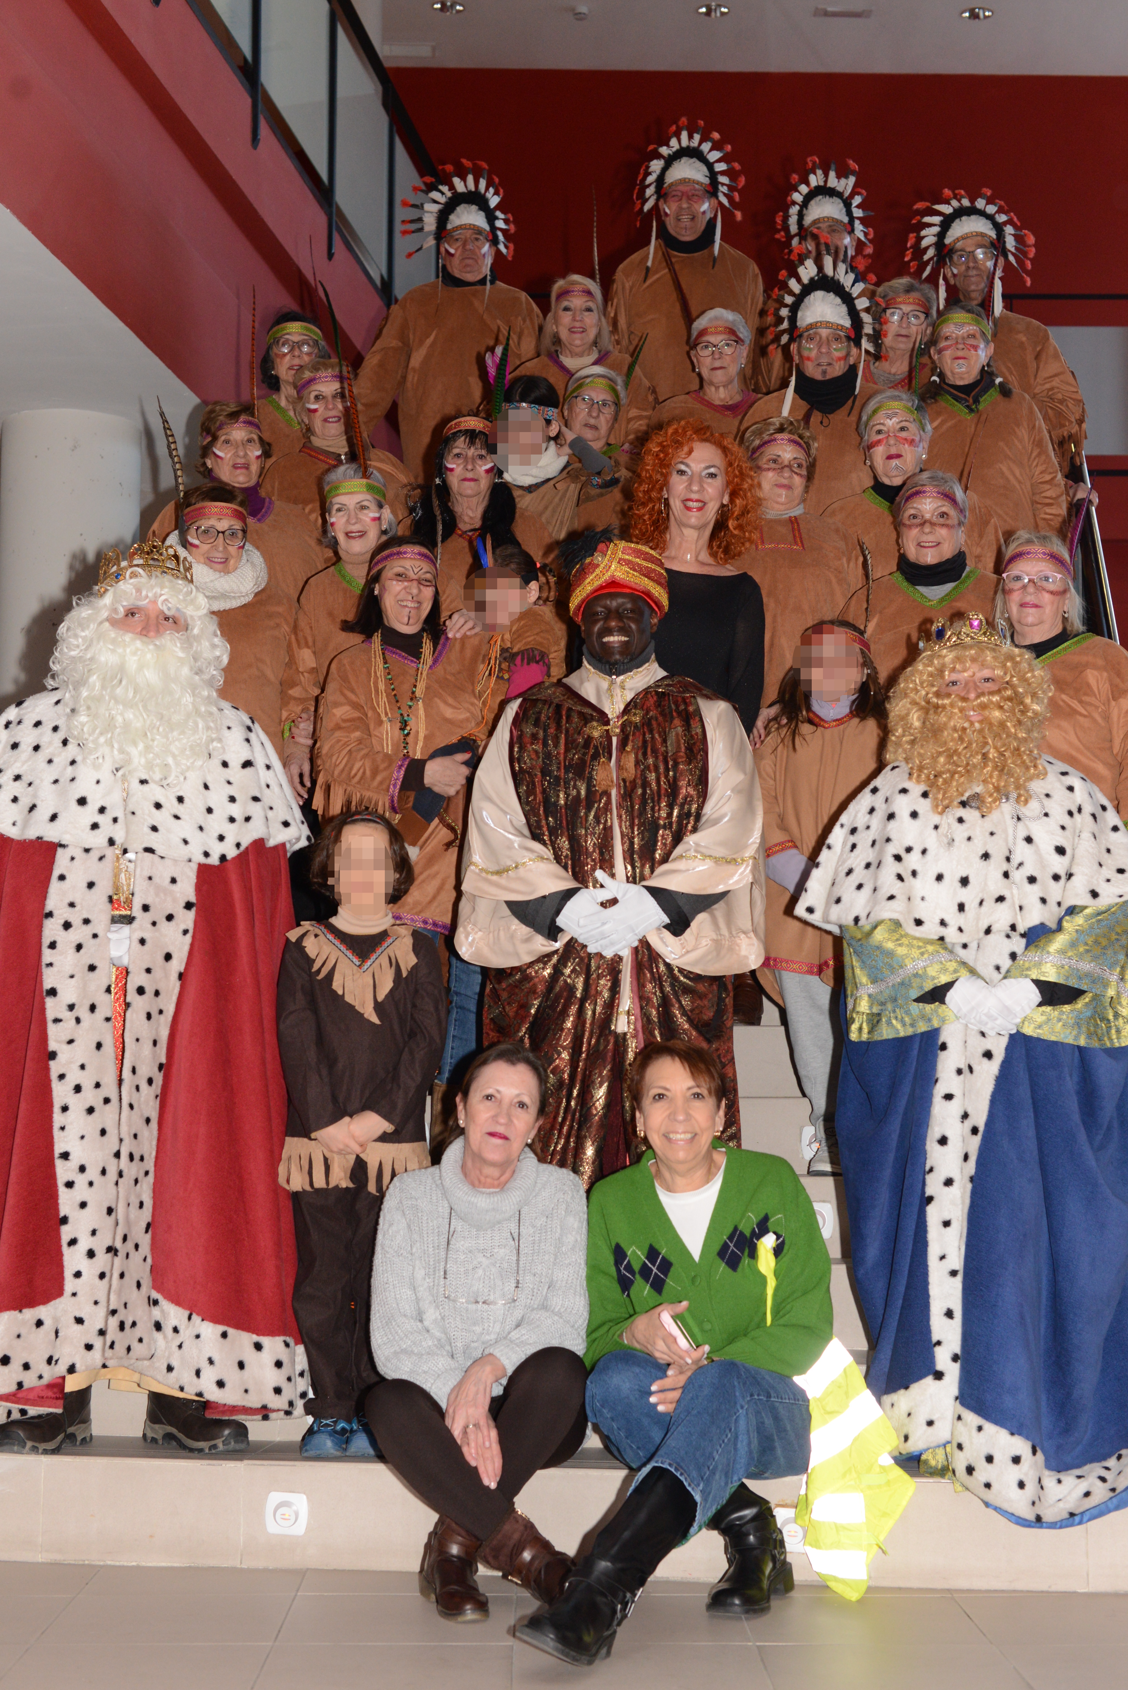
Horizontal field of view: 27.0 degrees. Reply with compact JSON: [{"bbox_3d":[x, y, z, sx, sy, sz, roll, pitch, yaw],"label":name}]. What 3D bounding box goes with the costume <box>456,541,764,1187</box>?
[{"bbox_3d":[0.096,0.151,4.810,0.620,1.589,0.440,0,-6,3],"label":"costume"}]

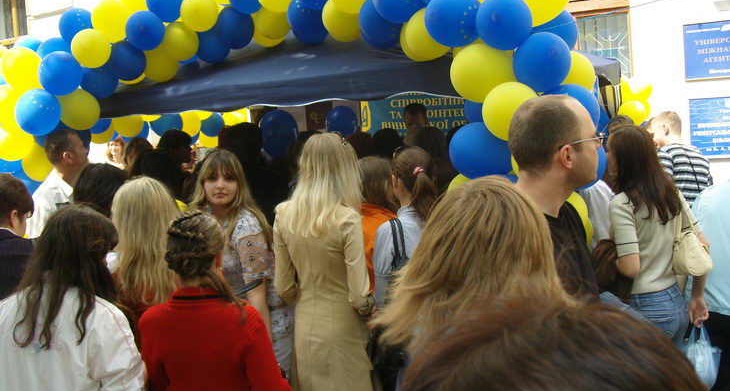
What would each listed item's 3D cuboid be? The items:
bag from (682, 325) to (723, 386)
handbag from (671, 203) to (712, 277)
[{"bbox_3d":[1.365,0.657,3.250,0.175,0.280,0.110,-3,2,14],"label":"bag"},{"bbox_3d":[1.267,0.174,3.100,0.140,0.270,0.250,-3,2,18],"label":"handbag"}]

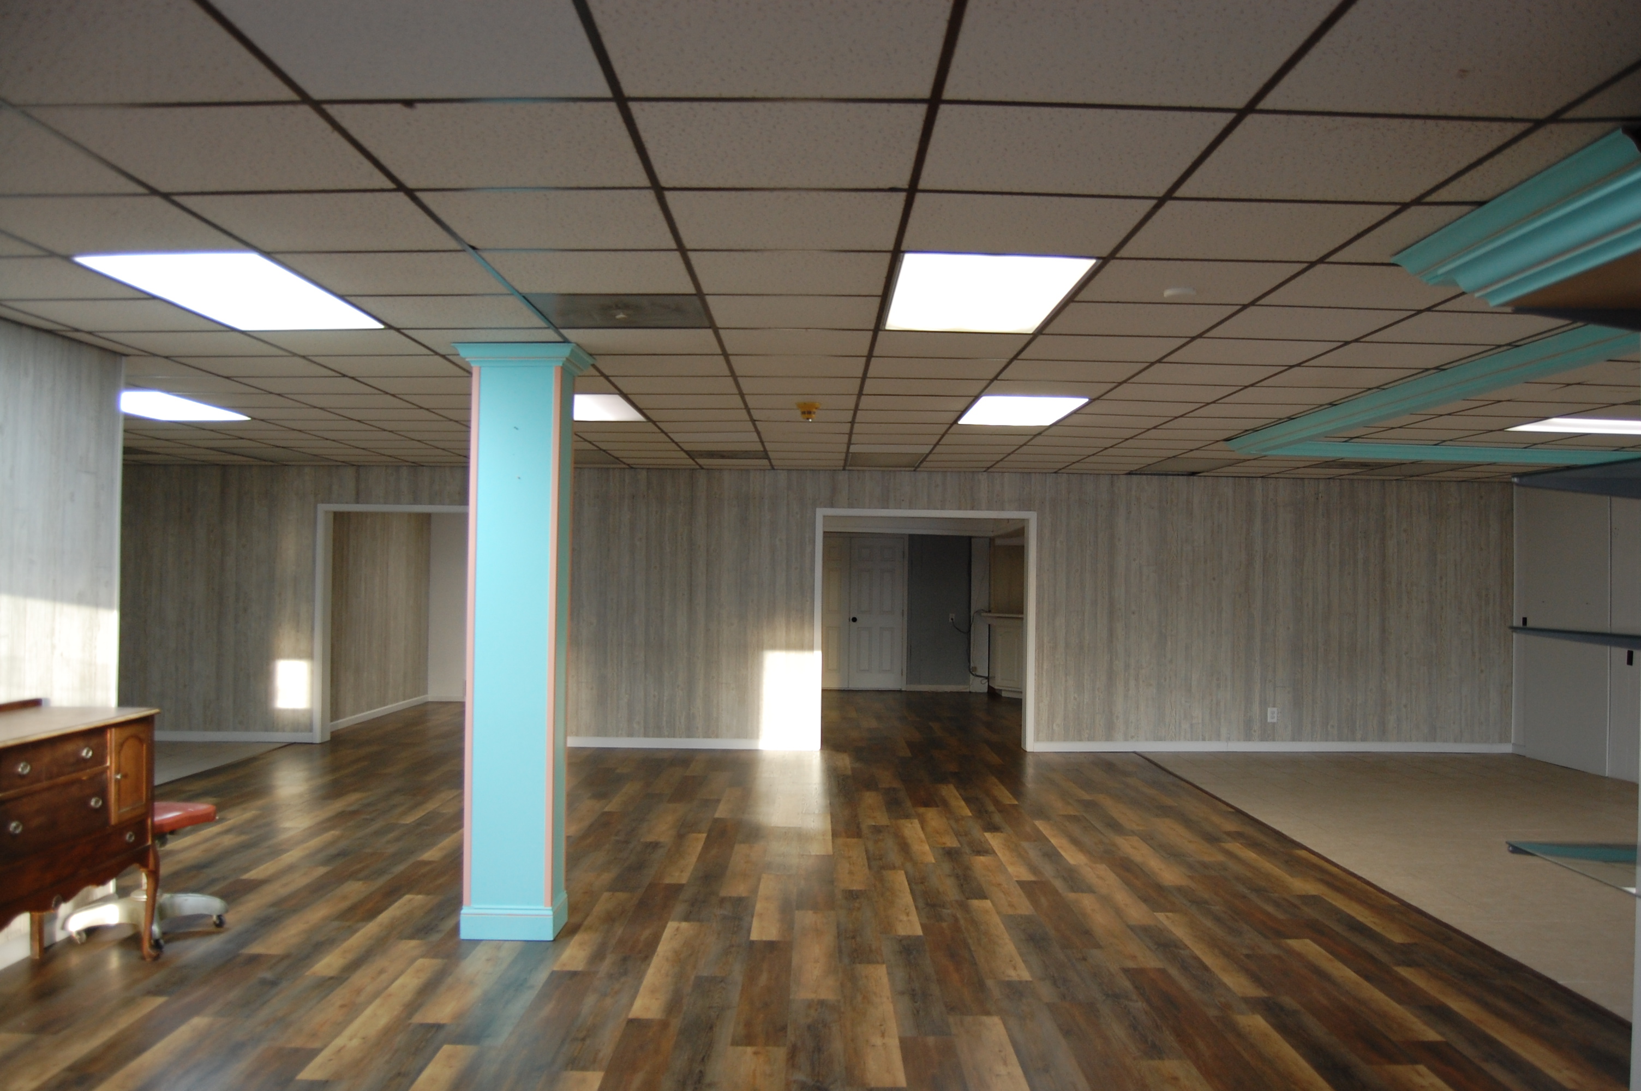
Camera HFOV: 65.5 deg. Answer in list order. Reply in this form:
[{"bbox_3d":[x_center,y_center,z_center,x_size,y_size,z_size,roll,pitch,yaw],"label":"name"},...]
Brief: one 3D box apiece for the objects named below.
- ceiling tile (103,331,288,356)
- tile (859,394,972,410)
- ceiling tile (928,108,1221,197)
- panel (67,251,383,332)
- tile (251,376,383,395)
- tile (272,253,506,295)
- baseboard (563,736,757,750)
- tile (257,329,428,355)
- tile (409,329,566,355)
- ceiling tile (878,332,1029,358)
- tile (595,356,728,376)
[{"bbox_3d":[-2.524,-0.831,5.147,0.610,0.020,0.610,1,-1,0],"label":"ceiling tile"},{"bbox_3d":[0.519,-0.774,6.932,0.605,0.020,0.600,1,-1,0],"label":"tile"},{"bbox_3d":[0.527,-0.858,2.776,0.610,0.020,0.610,1,-1,0],"label":"ceiling tile"},{"bbox_3d":[-1.915,-0.862,4.241,0.600,0.050,1.200,0,-1,0],"label":"panel"},{"bbox_3d":[-2.533,-0.812,6.329,0.605,0.020,0.605,0,-1,0],"label":"tile"},{"bbox_3d":[-1.305,-0.848,3.945,0.605,0.020,0.605,0,-1,0],"label":"tile"},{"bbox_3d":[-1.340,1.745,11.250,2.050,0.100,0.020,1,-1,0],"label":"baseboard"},{"bbox_3d":[-1.921,-0.834,5.165,0.605,0.020,0.605,1,-1,0],"label":"tile"},{"bbox_3d":[-1.310,-0.820,5.116,0.610,0.020,0.610,1,-1,0],"label":"tile"},{"bbox_3d":[0.516,-0.807,5.103,0.600,0.025,0.600,1,-1,0],"label":"ceiling tile"},{"bbox_3d":[-0.695,-0.809,5.690,0.600,0.025,0.600,1,-1,0],"label":"tile"}]

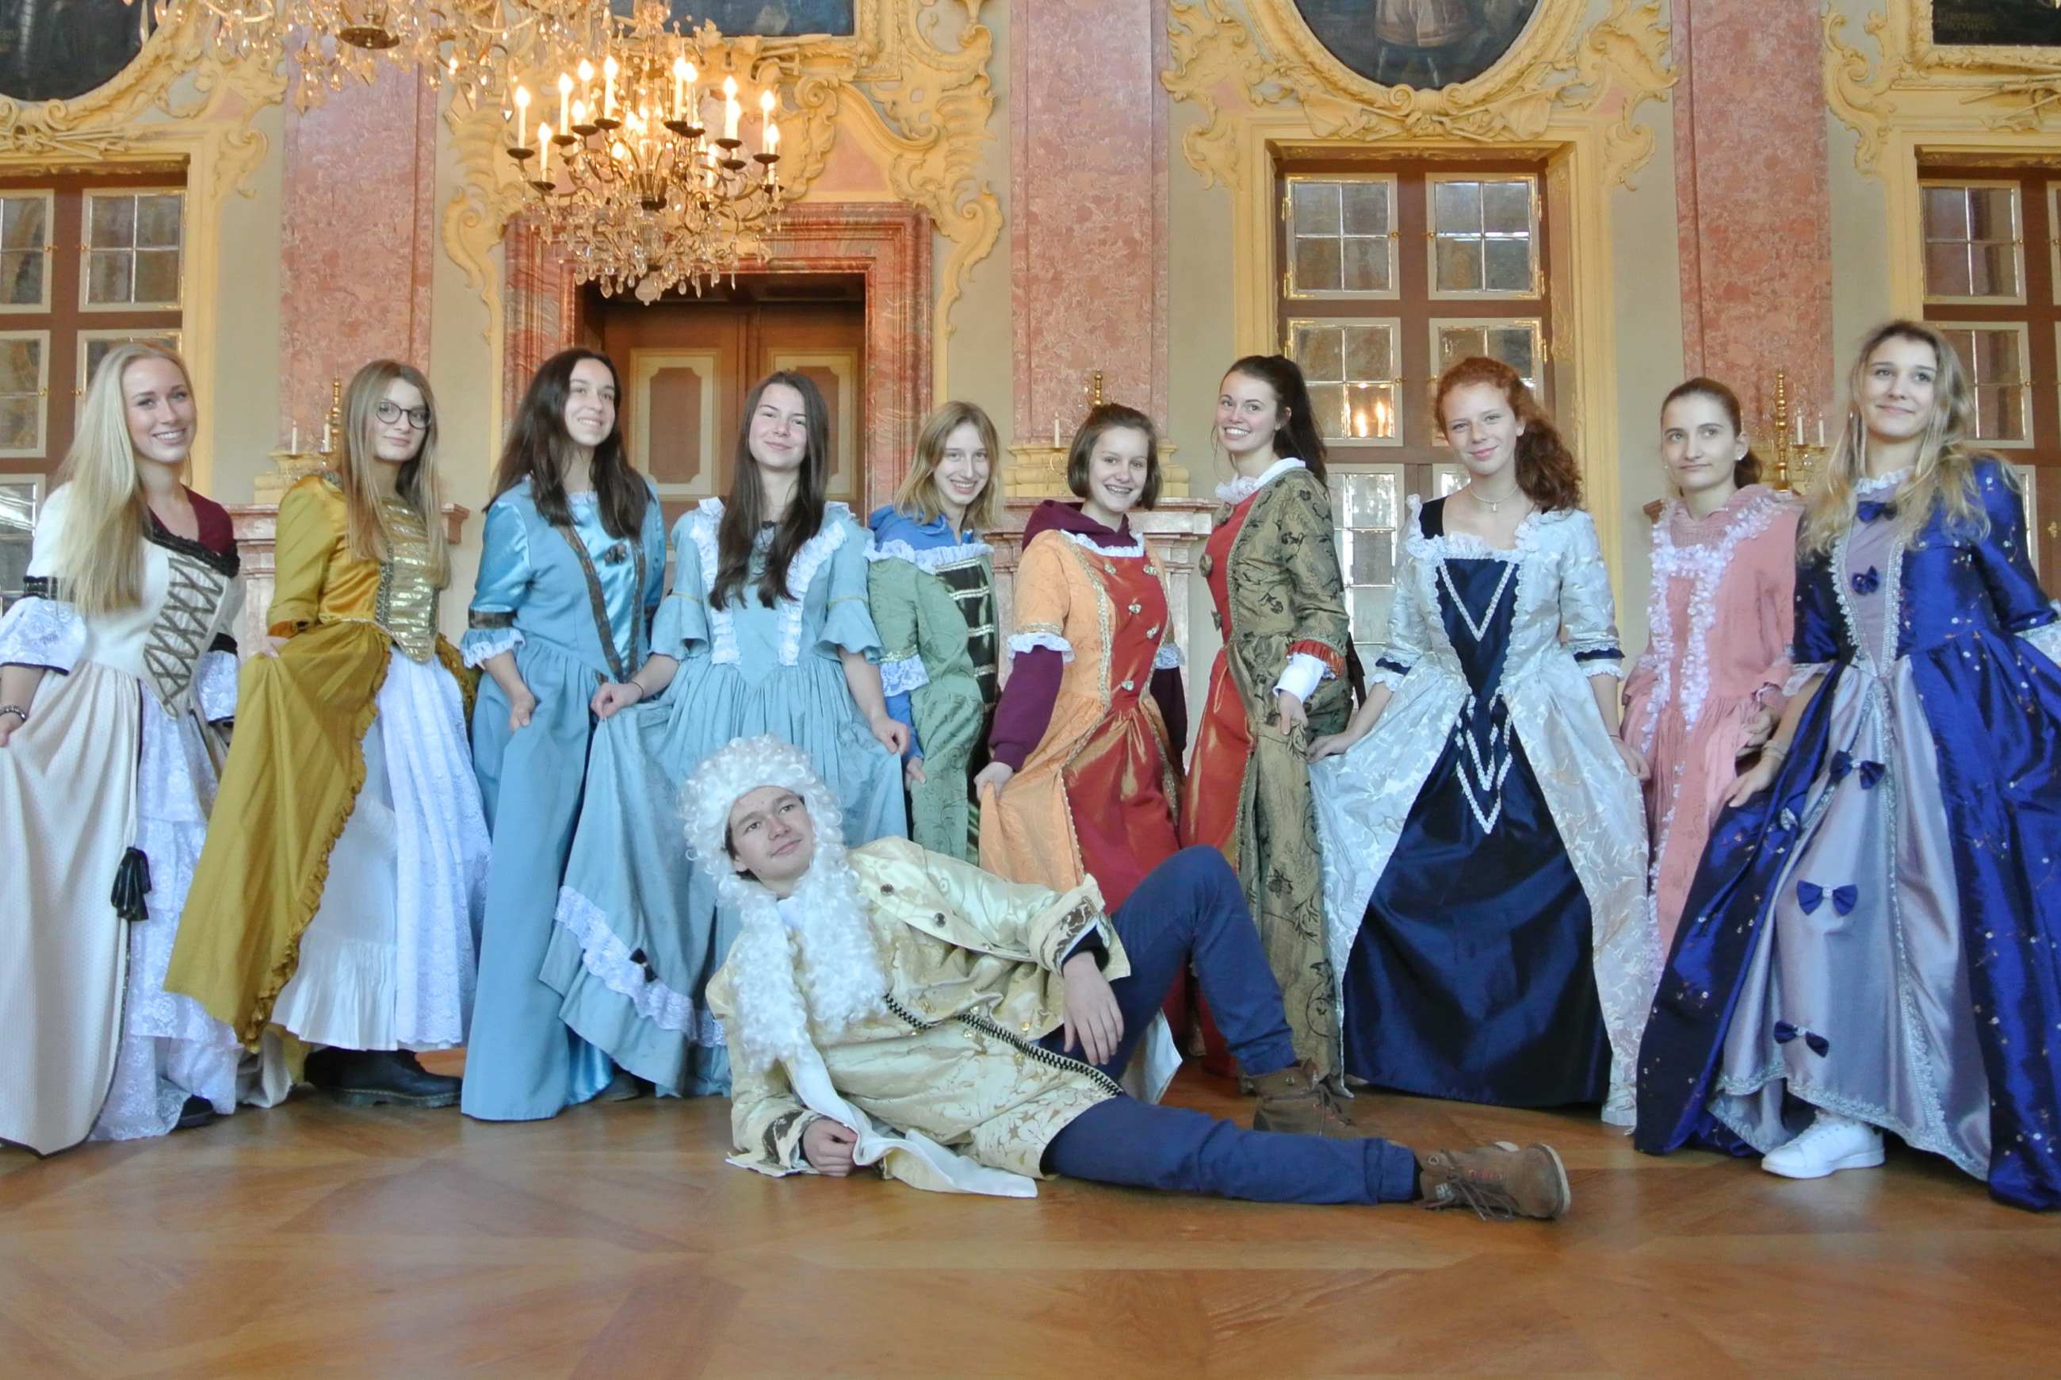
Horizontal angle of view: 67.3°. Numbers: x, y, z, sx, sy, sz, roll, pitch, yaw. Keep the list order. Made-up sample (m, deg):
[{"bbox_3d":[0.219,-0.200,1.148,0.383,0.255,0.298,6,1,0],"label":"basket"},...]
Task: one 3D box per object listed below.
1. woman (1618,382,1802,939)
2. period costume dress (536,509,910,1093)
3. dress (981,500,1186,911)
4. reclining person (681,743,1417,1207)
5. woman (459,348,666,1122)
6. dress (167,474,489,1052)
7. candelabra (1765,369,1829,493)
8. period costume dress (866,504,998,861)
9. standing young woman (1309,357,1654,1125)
[{"bbox_3d":[1.574,0.109,3.580,0.440,1.650,0.480,3,-4,-45],"label":"woman"},{"bbox_3d":[-0.700,0.223,3.570,0.840,1.360,0.550,0,-4,-2],"label":"period costume dress"},{"bbox_3d":[0.131,0.229,3.770,0.620,1.380,0.500,1,-4,-22],"label":"dress"},{"bbox_3d":[0.086,0.492,2.900,1.480,0.800,0.700,0,-4,0],"label":"reclining person"},{"bbox_3d":[-1.038,0.086,3.470,0.470,1.700,0.430,2,-4,-36],"label":"woman"},{"bbox_3d":[-1.601,0.183,3.550,0.540,1.340,0.700,-4,-5,44],"label":"dress"},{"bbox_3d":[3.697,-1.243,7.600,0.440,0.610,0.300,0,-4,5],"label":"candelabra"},{"bbox_3d":[-0.233,0.253,3.820,0.470,1.400,0.450,3,-4,-42],"label":"period costume dress"},{"bbox_3d":[1.025,0.086,3.500,0.740,1.690,0.560,-2,-3,26],"label":"standing young woman"}]

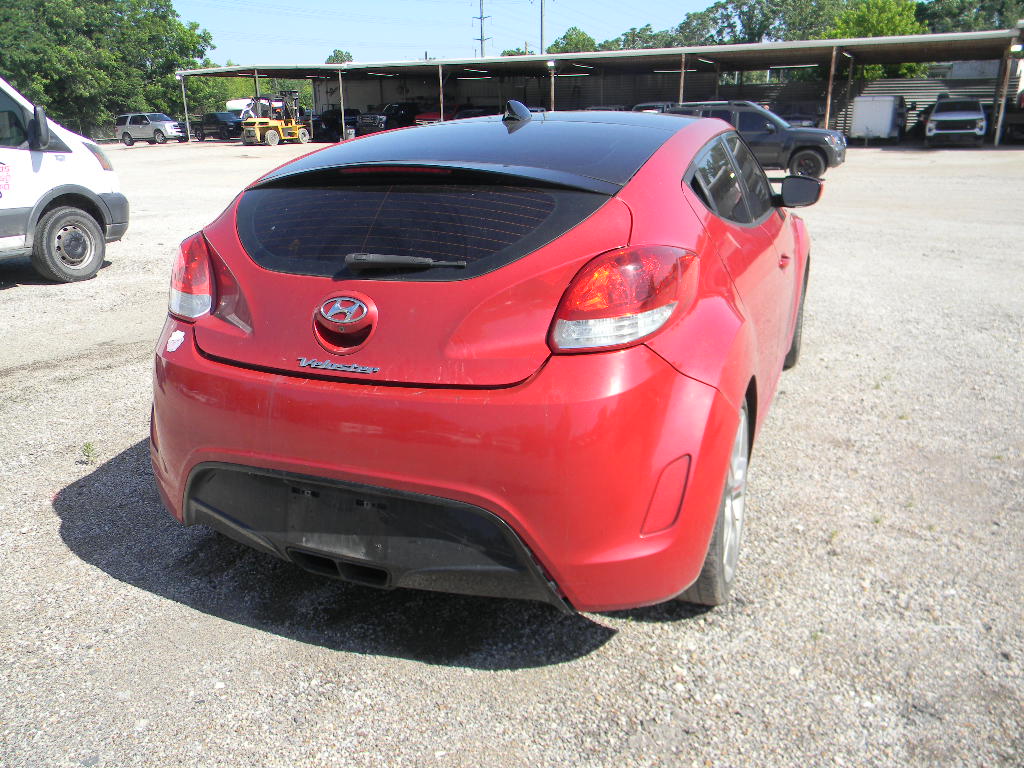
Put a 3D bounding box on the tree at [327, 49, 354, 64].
[{"bbox_3d":[-14.975,-25.187,72.327,4.800,7.500,4.800,-1,18,0],"label":"tree"}]

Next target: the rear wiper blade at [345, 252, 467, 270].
[{"bbox_3d":[-0.264,-0.289,1.997,0.330,0.045,0.055,6,19,21],"label":"rear wiper blade"}]

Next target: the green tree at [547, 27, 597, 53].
[{"bbox_3d":[4.855,-24.506,67.586,6.300,8.400,6.300,-1,18,0],"label":"green tree"}]

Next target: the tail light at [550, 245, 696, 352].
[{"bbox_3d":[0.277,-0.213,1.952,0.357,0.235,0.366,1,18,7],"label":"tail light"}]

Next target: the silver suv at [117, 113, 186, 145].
[{"bbox_3d":[-25.400,-18.050,58.500,5.150,1.950,1.980,4,18,16],"label":"silver suv"}]

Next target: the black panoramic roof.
[{"bbox_3d":[0.032,-0.845,2.921,1.140,0.230,1.780,6,19,21],"label":"black panoramic roof"}]

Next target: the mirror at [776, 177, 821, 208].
[{"bbox_3d":[1.342,-0.887,3.858,0.230,0.150,0.140,6,19,21],"label":"mirror"}]

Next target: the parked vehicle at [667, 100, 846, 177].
[{"bbox_3d":[5.080,-5.330,18.450,4.550,1.820,1.870,5,19,19],"label":"parked vehicle"}]

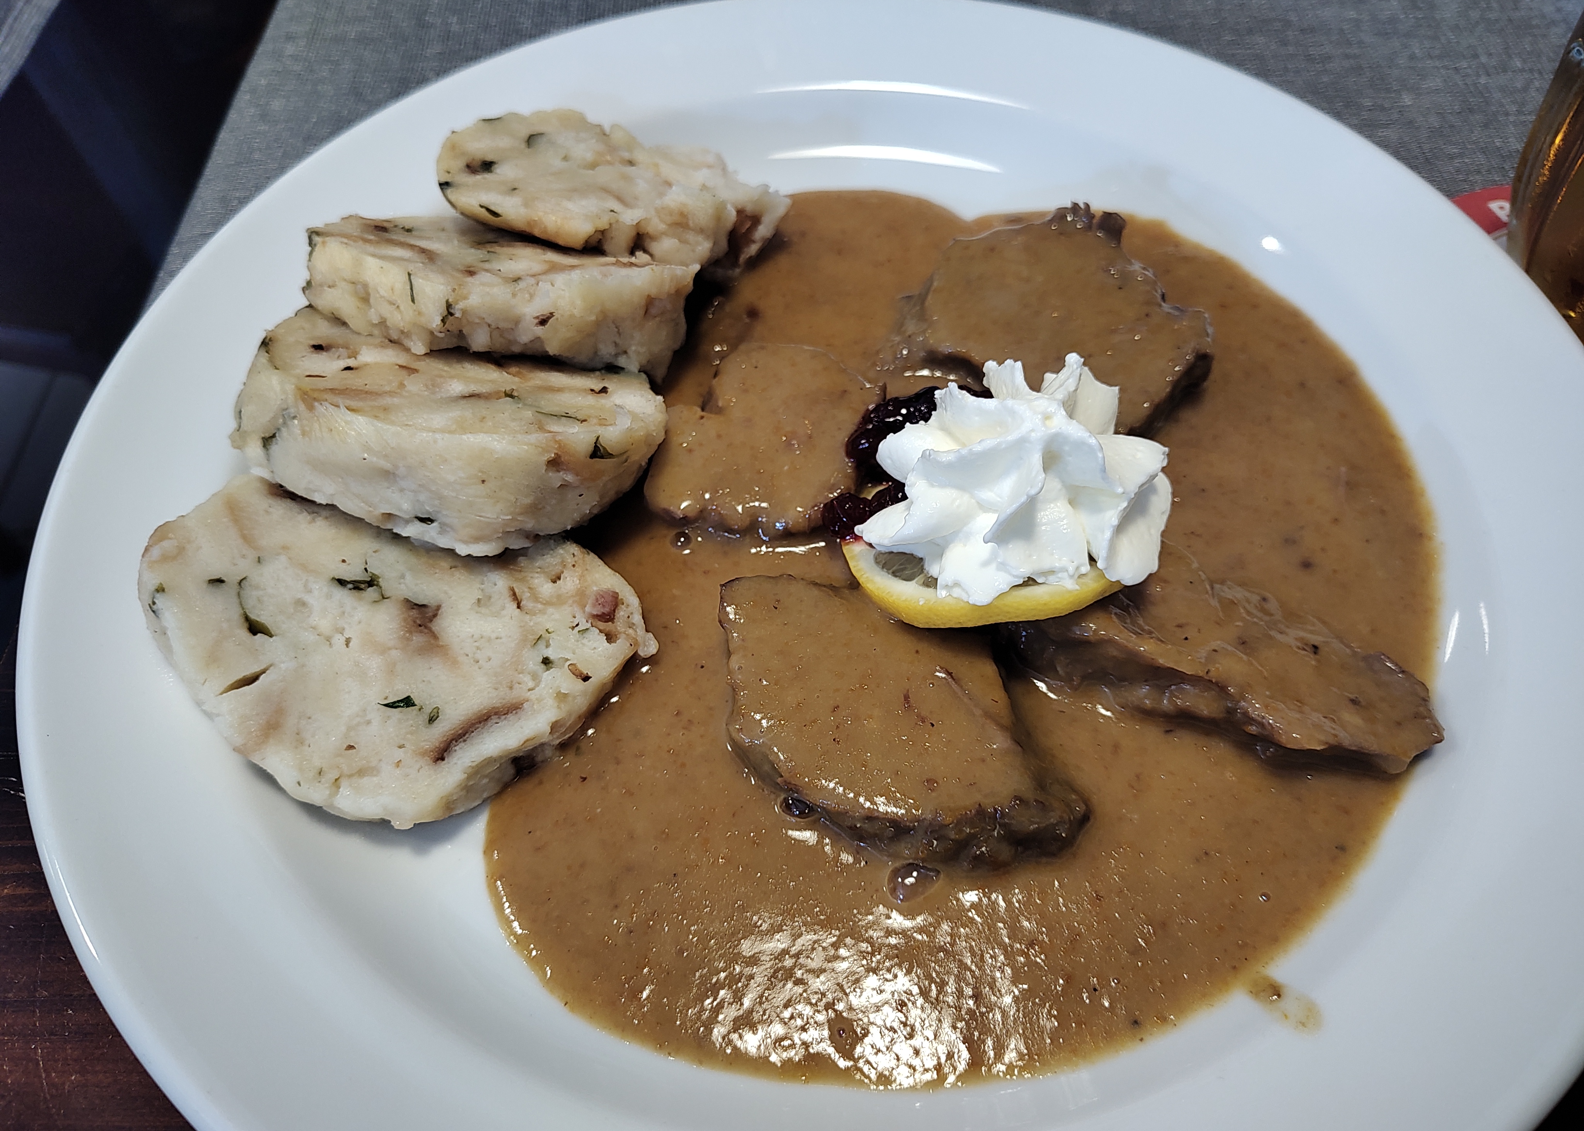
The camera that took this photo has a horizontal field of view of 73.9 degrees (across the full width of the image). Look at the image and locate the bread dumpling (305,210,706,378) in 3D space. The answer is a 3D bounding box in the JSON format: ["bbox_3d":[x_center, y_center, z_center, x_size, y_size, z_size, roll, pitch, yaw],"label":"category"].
[{"bbox_3d":[-0.060,-0.058,0.222,0.081,0.020,0.067,12,21,3],"label":"bread dumpling"}]

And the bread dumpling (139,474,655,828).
[{"bbox_3d":[-0.067,0.010,0.183,0.081,0.022,0.070,11,67,-12],"label":"bread dumpling"}]

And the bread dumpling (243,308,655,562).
[{"bbox_3d":[-0.063,-0.030,0.204,0.079,0.022,0.071,15,27,4],"label":"bread dumpling"}]

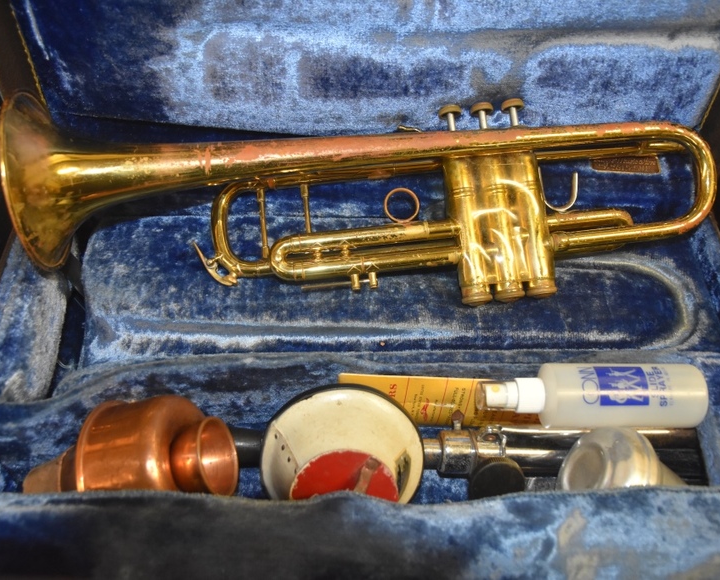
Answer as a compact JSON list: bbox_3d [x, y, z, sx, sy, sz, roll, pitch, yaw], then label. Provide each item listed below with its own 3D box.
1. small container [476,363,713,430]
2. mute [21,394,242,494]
[{"bbox_3d":[0.140,0.064,0.395,0.141,0.039,0.039,0,65,0],"label":"small container"},{"bbox_3d":[-0.153,0.115,0.416,0.146,0.087,0.087,-12,56,16],"label":"mute"}]

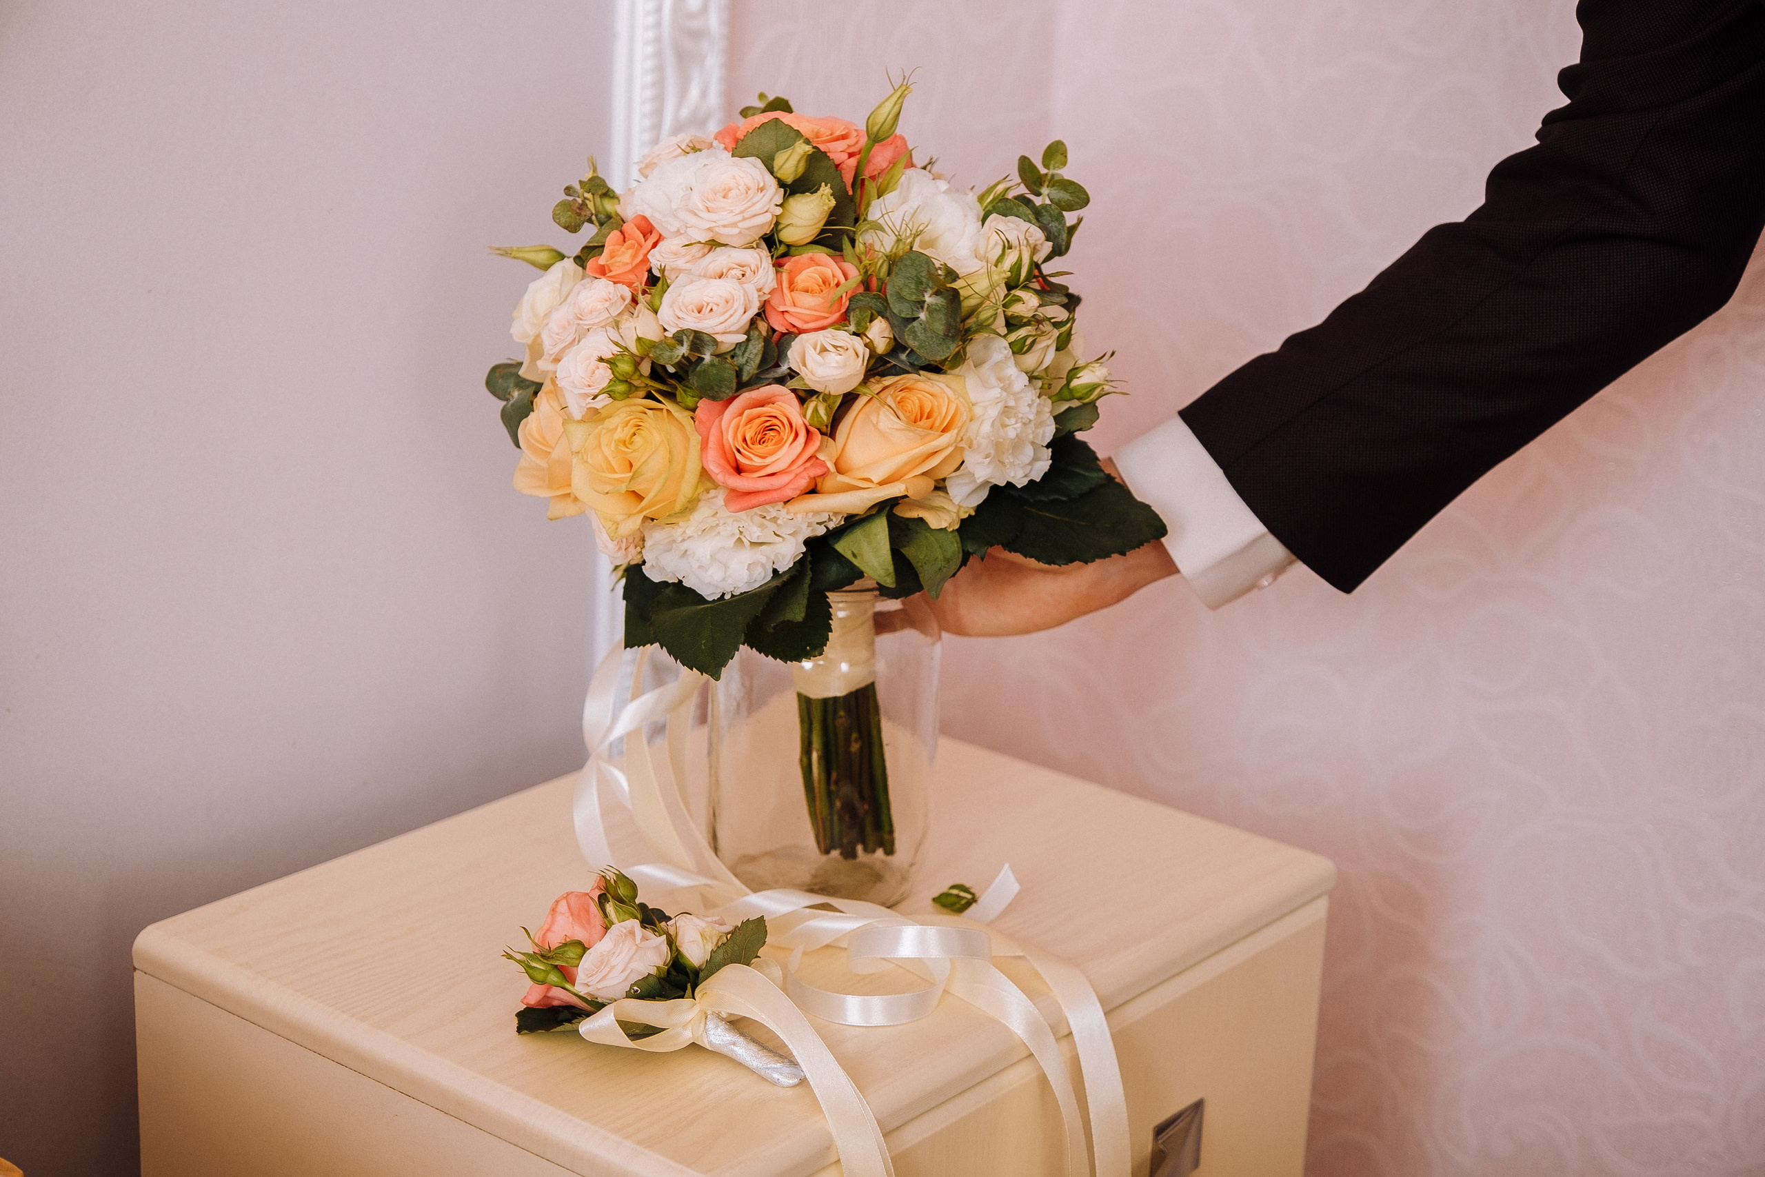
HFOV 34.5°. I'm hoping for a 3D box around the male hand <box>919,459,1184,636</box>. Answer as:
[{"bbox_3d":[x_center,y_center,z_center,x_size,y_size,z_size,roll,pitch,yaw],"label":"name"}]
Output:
[{"bbox_3d":[0.074,-0.017,1.490,0.165,0.090,0.085,-13,12,18],"label":"male hand"}]

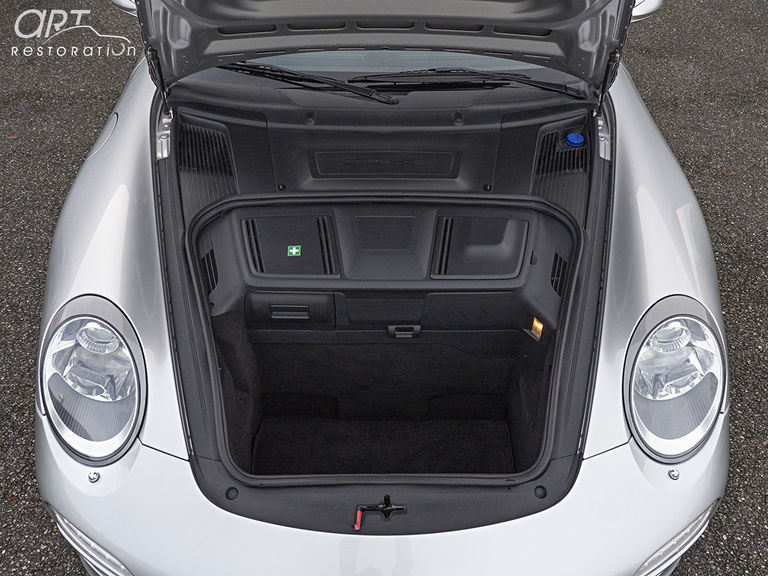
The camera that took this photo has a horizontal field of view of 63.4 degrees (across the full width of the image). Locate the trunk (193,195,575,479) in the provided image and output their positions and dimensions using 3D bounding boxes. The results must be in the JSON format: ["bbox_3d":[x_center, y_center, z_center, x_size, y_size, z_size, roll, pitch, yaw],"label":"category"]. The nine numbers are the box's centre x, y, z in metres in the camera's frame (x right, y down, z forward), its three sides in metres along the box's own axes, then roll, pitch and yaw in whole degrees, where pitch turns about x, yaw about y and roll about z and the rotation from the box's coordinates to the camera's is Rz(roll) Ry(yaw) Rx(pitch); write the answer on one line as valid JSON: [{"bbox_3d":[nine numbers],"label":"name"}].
[{"bbox_3d":[0.000,0.170,1.510,0.830,0.560,0.560,0,44,0],"label":"trunk"}]

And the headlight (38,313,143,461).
[{"bbox_3d":[-0.647,0.218,1.375,0.220,0.290,0.140,9,13,9],"label":"headlight"}]

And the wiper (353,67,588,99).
[{"bbox_3d":[0.245,-0.599,1.820,0.700,0.065,0.080,0,44,0],"label":"wiper"}]

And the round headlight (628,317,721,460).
[{"bbox_3d":[0.648,0.216,1.375,0.220,0.290,0.140,-9,13,-9],"label":"round headlight"}]

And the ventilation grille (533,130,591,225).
[{"bbox_3d":[0.455,-0.287,1.600,0.135,0.040,0.290,0,62,0],"label":"ventilation grille"}]

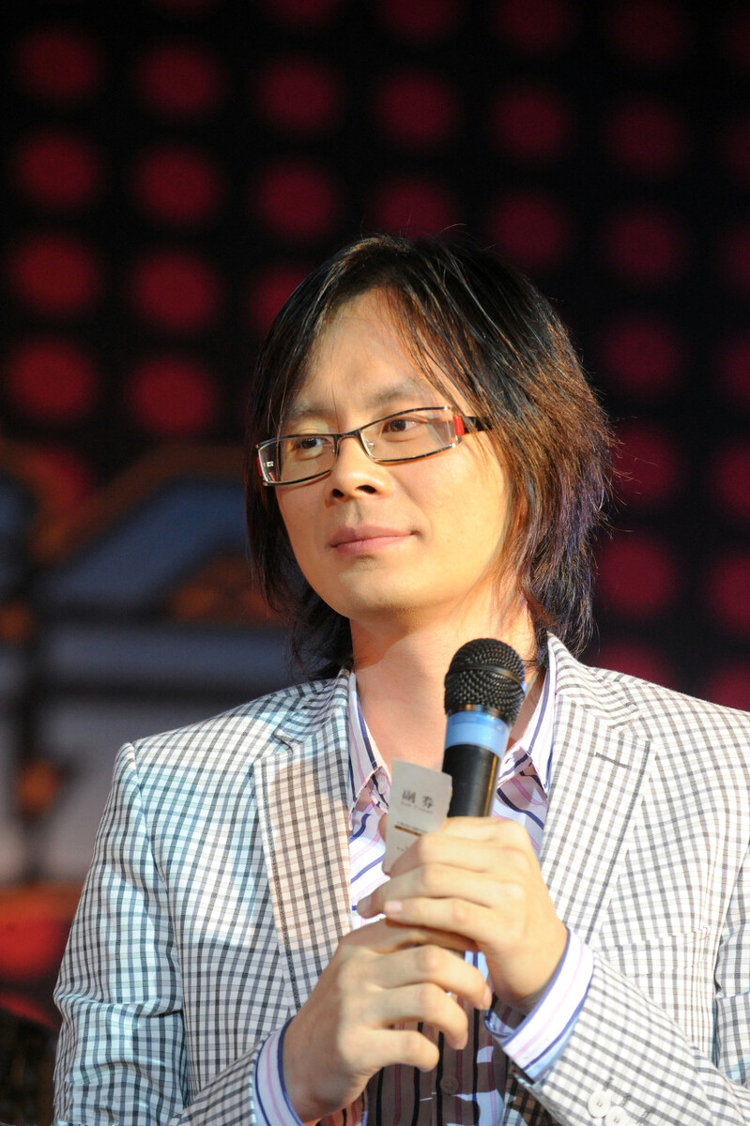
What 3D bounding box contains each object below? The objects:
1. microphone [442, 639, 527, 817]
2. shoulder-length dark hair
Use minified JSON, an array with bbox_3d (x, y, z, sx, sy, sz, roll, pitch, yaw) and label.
[{"bbox_3d":[0.054,0.155,3.930,0.052,0.230,0.052,8,-16,0],"label":"microphone"},{"bbox_3d":[0.035,-0.071,4.080,0.225,0.285,0.240,-5,-5,30],"label":"shoulder-length dark hair"}]

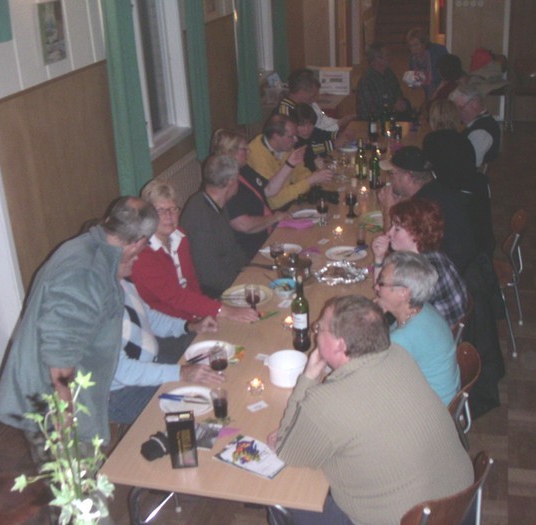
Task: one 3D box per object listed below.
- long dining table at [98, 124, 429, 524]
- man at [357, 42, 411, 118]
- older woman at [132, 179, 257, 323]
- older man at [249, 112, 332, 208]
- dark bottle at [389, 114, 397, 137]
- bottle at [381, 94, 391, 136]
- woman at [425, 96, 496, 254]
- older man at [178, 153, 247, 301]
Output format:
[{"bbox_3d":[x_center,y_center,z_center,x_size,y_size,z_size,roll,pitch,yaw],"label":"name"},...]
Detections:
[{"bbox_3d":[0.421,0.061,4.667,0.720,0.740,4.980,4,24,13],"label":"long dining table"},{"bbox_3d":[1.026,-1.294,6.996,0.520,1.380,0.700,2,23,8],"label":"man"},{"bbox_3d":[-0.371,0.275,3.780,0.720,1.280,0.530,16,30,38],"label":"older woman"},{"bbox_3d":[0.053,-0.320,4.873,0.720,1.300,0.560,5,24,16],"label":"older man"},{"bbox_3d":[1.097,-1.213,6.747,0.066,0.205,0.066,3,23,14],"label":"dark bottle"},{"bbox_3d":[0.957,-1.187,6.225,0.077,0.310,0.077,4,24,13],"label":"bottle"},{"bbox_3d":[1.181,-0.485,5.343,0.700,1.260,0.500,18,31,40],"label":"woman"},{"bbox_3d":[-0.100,0.060,4.309,0.760,1.280,0.540,-3,22,1],"label":"older man"}]

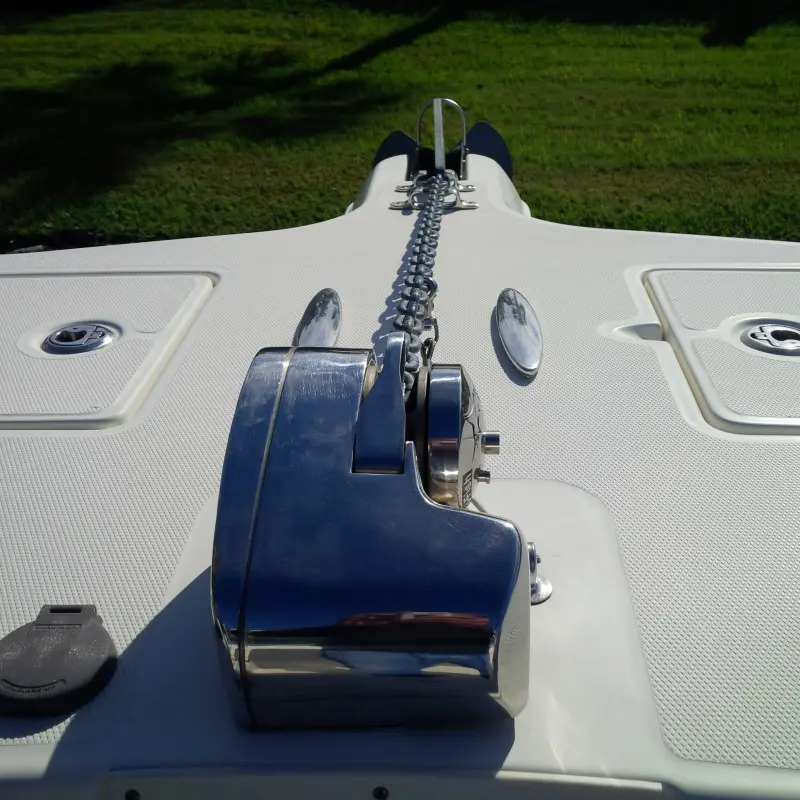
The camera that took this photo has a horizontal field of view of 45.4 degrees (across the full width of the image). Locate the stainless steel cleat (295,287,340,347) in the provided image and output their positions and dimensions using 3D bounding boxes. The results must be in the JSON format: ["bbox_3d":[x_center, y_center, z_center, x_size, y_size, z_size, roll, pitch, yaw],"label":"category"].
[{"bbox_3d":[-0.090,-0.081,1.068,0.043,0.020,0.208,0,30,2],"label":"stainless steel cleat"}]

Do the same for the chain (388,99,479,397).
[{"bbox_3d":[0.036,-0.199,1.157,0.130,0.130,0.889,1,30,4],"label":"chain"}]

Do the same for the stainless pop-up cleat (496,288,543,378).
[{"bbox_3d":[0.132,-0.080,1.058,0.043,0.020,0.208,-1,30,0],"label":"stainless pop-up cleat"}]

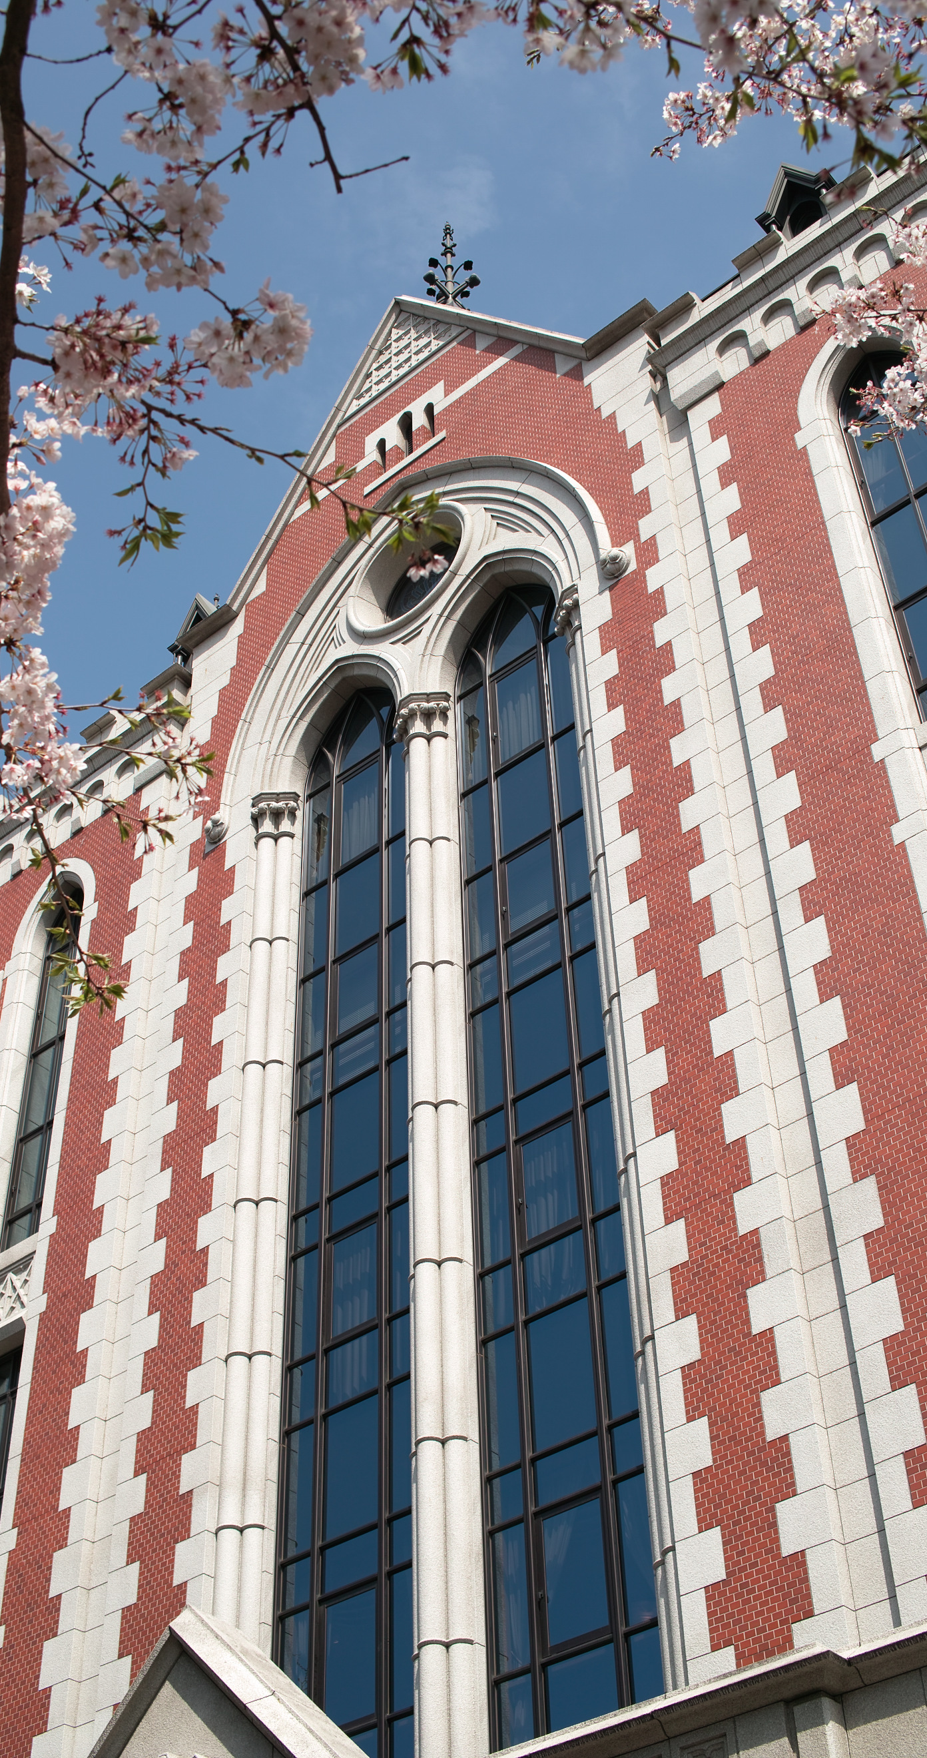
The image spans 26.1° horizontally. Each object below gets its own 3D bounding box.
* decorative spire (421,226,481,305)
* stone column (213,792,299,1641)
[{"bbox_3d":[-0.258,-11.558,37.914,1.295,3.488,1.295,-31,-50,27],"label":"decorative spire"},{"bbox_3d":[-2.535,4.134,24.570,0.518,14.698,0.448,-31,-50,27],"label":"stone column"}]

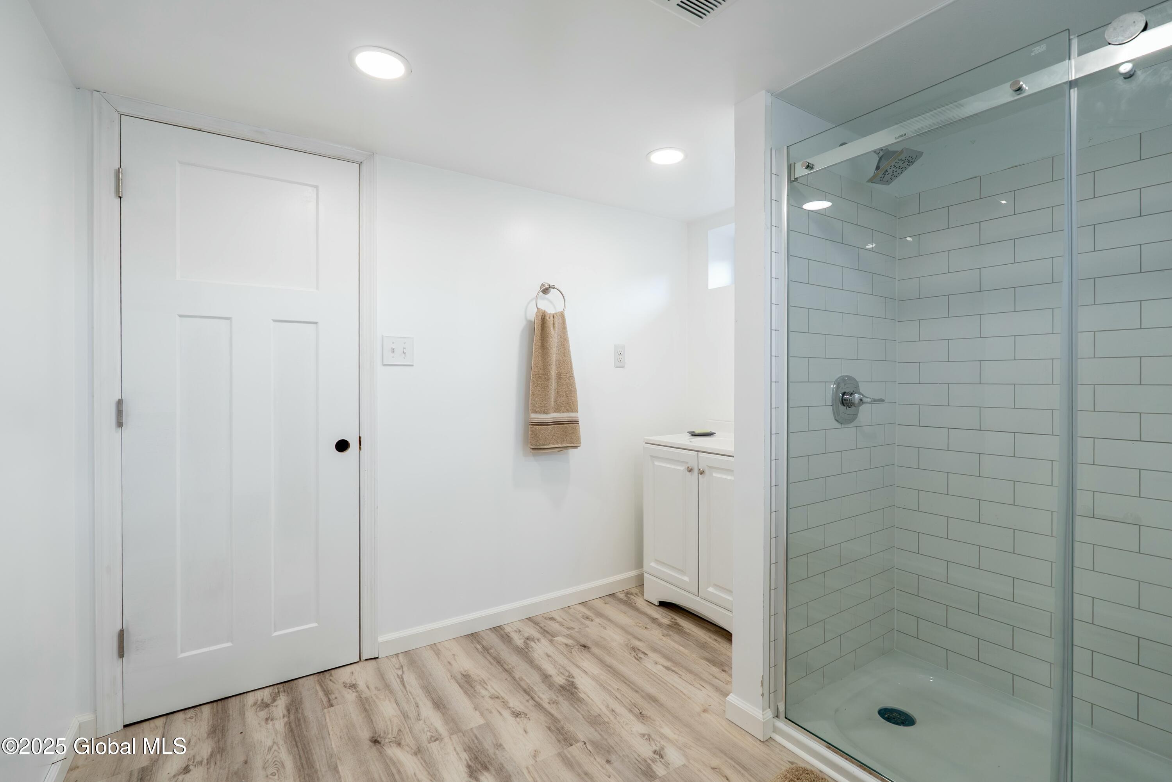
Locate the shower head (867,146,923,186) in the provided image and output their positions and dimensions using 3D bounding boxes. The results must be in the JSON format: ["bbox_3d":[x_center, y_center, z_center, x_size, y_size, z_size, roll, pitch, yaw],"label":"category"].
[{"bbox_3d":[1.013,-0.770,1.739,0.135,0.080,0.135,-10,-25,-33],"label":"shower head"}]

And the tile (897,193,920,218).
[{"bbox_3d":[1.262,-0.720,2.038,0.009,0.080,0.079,0,1,-34],"label":"tile"}]

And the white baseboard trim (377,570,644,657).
[{"bbox_3d":[-0.186,1.038,2.553,1.573,0.084,0.014,0,1,-34],"label":"white baseboard trim"}]

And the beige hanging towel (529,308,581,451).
[{"bbox_3d":[-0.146,-0.055,2.510,0.268,0.672,0.070,0,1,-34],"label":"beige hanging towel"}]

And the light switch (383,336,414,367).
[{"bbox_3d":[-0.773,-0.165,2.145,0.125,0.123,0.015,0,1,-34],"label":"light switch"}]

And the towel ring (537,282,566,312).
[{"bbox_3d":[-0.177,-0.426,2.511,0.164,0.165,0.076,0,1,-34],"label":"towel ring"}]

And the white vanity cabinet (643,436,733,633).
[{"bbox_3d":[0.705,0.662,2.503,0.480,0.833,0.765,0,1,-34],"label":"white vanity cabinet"}]

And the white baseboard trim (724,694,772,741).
[{"bbox_3d":[0.525,1.044,1.682,0.045,0.084,0.147,0,1,-34],"label":"white baseboard trim"}]

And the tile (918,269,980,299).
[{"bbox_3d":[1.342,-0.391,1.925,0.009,0.080,0.197,0,1,-34],"label":"tile"}]

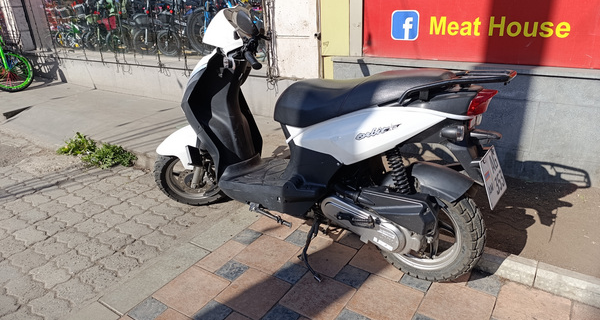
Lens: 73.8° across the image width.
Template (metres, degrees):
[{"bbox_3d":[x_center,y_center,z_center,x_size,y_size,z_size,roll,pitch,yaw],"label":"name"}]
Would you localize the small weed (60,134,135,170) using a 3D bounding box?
[{"bbox_3d":[-1.534,-0.068,3.013,0.620,0.160,0.260,6,24,21],"label":"small weed"}]

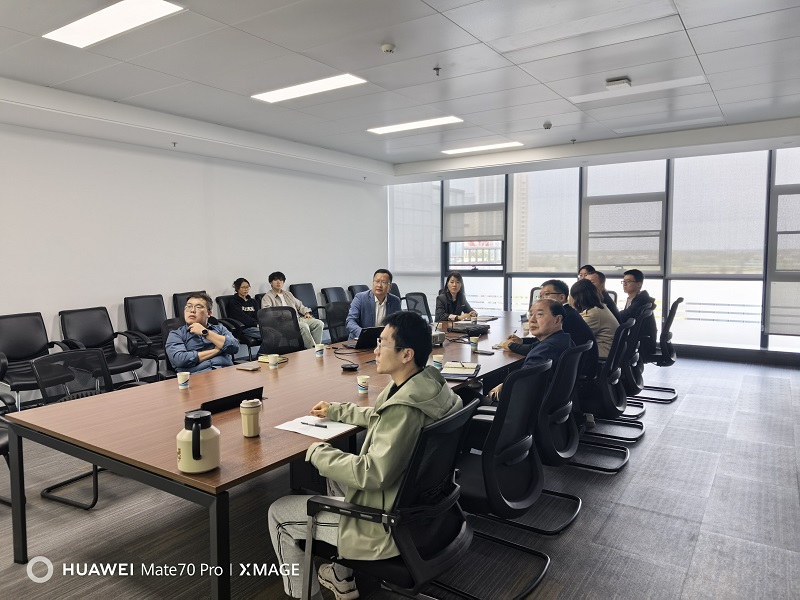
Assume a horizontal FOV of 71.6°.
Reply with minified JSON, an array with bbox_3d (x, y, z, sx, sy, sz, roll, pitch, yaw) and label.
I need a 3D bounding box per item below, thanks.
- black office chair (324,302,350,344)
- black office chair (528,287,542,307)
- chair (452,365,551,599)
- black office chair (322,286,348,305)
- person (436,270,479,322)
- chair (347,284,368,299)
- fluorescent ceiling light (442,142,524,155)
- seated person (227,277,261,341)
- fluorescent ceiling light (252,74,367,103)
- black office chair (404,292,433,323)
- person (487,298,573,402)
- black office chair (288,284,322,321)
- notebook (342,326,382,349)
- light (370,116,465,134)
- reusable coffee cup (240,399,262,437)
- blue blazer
[{"bbox_3d":[-0.350,0.551,5.705,0.626,1.040,0.586,3,6,38],"label":"black office chair"},{"bbox_3d":[1.871,0.385,7.346,0.586,1.040,0.626,3,6,34],"label":"black office chair"},{"bbox_3d":[0.358,0.795,2.678,0.640,0.980,0.580,3,6,34],"label":"chair"},{"bbox_3d":[-0.821,0.310,8.879,0.656,0.985,0.586,3,6,40],"label":"black office chair"},{"bbox_3d":[0.731,0.308,6.822,0.550,1.310,0.750,-3,5,-26],"label":"person"},{"bbox_3d":[-0.521,0.258,9.231,0.660,0.970,0.600,3,6,34],"label":"chair"},{"bbox_3d":[1.147,-2.158,7.875,1.180,0.060,0.270,3,6,34],"label":"fluorescent ceiling light"},{"bbox_3d":[-1.847,0.334,7.108,0.780,1.200,0.500,3,6,36],"label":"seated person"},{"bbox_3d":[-0.827,-1.882,4.938,1.180,0.060,0.270,3,6,34],"label":"fluorescent ceiling light"},{"bbox_3d":[0.385,0.471,6.539,0.600,1.040,0.580,3,6,39],"label":"black office chair"},{"bbox_3d":[0.680,0.611,3.278,0.720,1.240,0.540,1,5,22],"label":"person"},{"bbox_3d":[-1.226,0.324,8.274,0.656,1.071,0.586,3,6,36],"label":"black office chair"},{"bbox_3d":[-0.261,0.288,4.572,0.320,0.180,0.280,-4,6,-33],"label":"notebook"},{"bbox_3d":[0.151,-2.054,6.506,1.200,0.060,0.290,3,6,34],"label":"light"},{"bbox_3d":[-0.640,0.504,2.369,0.090,0.157,0.090,-1,5,0],"label":"reusable coffee cup"},{"bbox_3d":[-0.224,0.233,5.257,0.560,0.640,0.420,-2,5,-21],"label":"blue blazer"}]

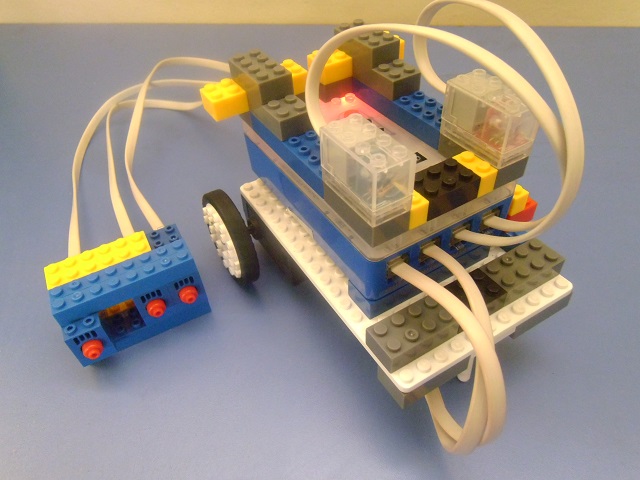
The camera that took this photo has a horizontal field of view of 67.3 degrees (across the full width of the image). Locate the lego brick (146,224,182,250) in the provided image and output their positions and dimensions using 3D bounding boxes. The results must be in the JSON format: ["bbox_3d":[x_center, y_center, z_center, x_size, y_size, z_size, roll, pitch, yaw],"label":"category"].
[{"bbox_3d":[-0.078,0.002,0.245,0.016,0.011,0.016,-23,46,-18],"label":"lego brick"}]

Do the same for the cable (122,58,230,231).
[{"bbox_3d":[-0.083,-0.071,0.298,0.090,0.046,0.139,-24,47,-20],"label":"cable"}]

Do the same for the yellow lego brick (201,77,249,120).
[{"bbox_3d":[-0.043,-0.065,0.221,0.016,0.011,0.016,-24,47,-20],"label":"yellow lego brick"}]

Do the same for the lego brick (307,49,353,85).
[{"bbox_3d":[0.005,-0.086,0.237,0.016,0.011,0.016,-24,47,-20],"label":"lego brick"}]

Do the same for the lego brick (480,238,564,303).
[{"bbox_3d":[0.083,0.013,0.201,0.032,0.011,0.016,-24,47,-20],"label":"lego brick"}]

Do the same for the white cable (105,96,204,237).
[{"bbox_3d":[-0.100,-0.056,0.295,0.080,0.042,0.135,-24,47,-20],"label":"white cable"}]

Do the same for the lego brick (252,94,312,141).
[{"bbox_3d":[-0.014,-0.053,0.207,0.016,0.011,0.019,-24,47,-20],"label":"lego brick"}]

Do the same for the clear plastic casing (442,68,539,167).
[{"bbox_3d":[0.064,-0.047,0.184,0.016,0.024,0.032,-24,47,-20],"label":"clear plastic casing"}]

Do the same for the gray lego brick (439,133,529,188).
[{"bbox_3d":[0.064,-0.035,0.193,0.016,0.010,0.032,-24,47,-20],"label":"gray lego brick"}]

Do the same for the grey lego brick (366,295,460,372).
[{"bbox_3d":[0.035,0.034,0.181,0.032,0.011,0.016,-24,47,-20],"label":"grey lego brick"}]

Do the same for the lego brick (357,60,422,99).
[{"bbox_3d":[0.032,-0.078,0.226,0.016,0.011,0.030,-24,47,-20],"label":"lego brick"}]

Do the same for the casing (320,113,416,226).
[{"bbox_3d":[0.016,-0.025,0.165,0.016,0.024,0.032,-24,47,-20],"label":"casing"}]

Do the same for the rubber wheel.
[{"bbox_3d":[-0.048,-0.001,0.257,0.010,0.052,0.052,-24,47,-20],"label":"rubber wheel"}]

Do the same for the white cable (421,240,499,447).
[{"bbox_3d":[0.049,0.045,0.184,0.032,0.065,0.055,-24,47,-20],"label":"white cable"}]

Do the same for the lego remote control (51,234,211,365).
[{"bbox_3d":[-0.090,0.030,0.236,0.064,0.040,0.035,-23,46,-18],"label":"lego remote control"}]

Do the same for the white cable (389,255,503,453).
[{"bbox_3d":[0.050,0.045,0.183,0.026,0.064,0.056,-24,47,-20],"label":"white cable"}]

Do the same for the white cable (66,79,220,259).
[{"bbox_3d":[-0.105,-0.059,0.305,0.131,0.046,0.133,-24,47,-20],"label":"white cable"}]

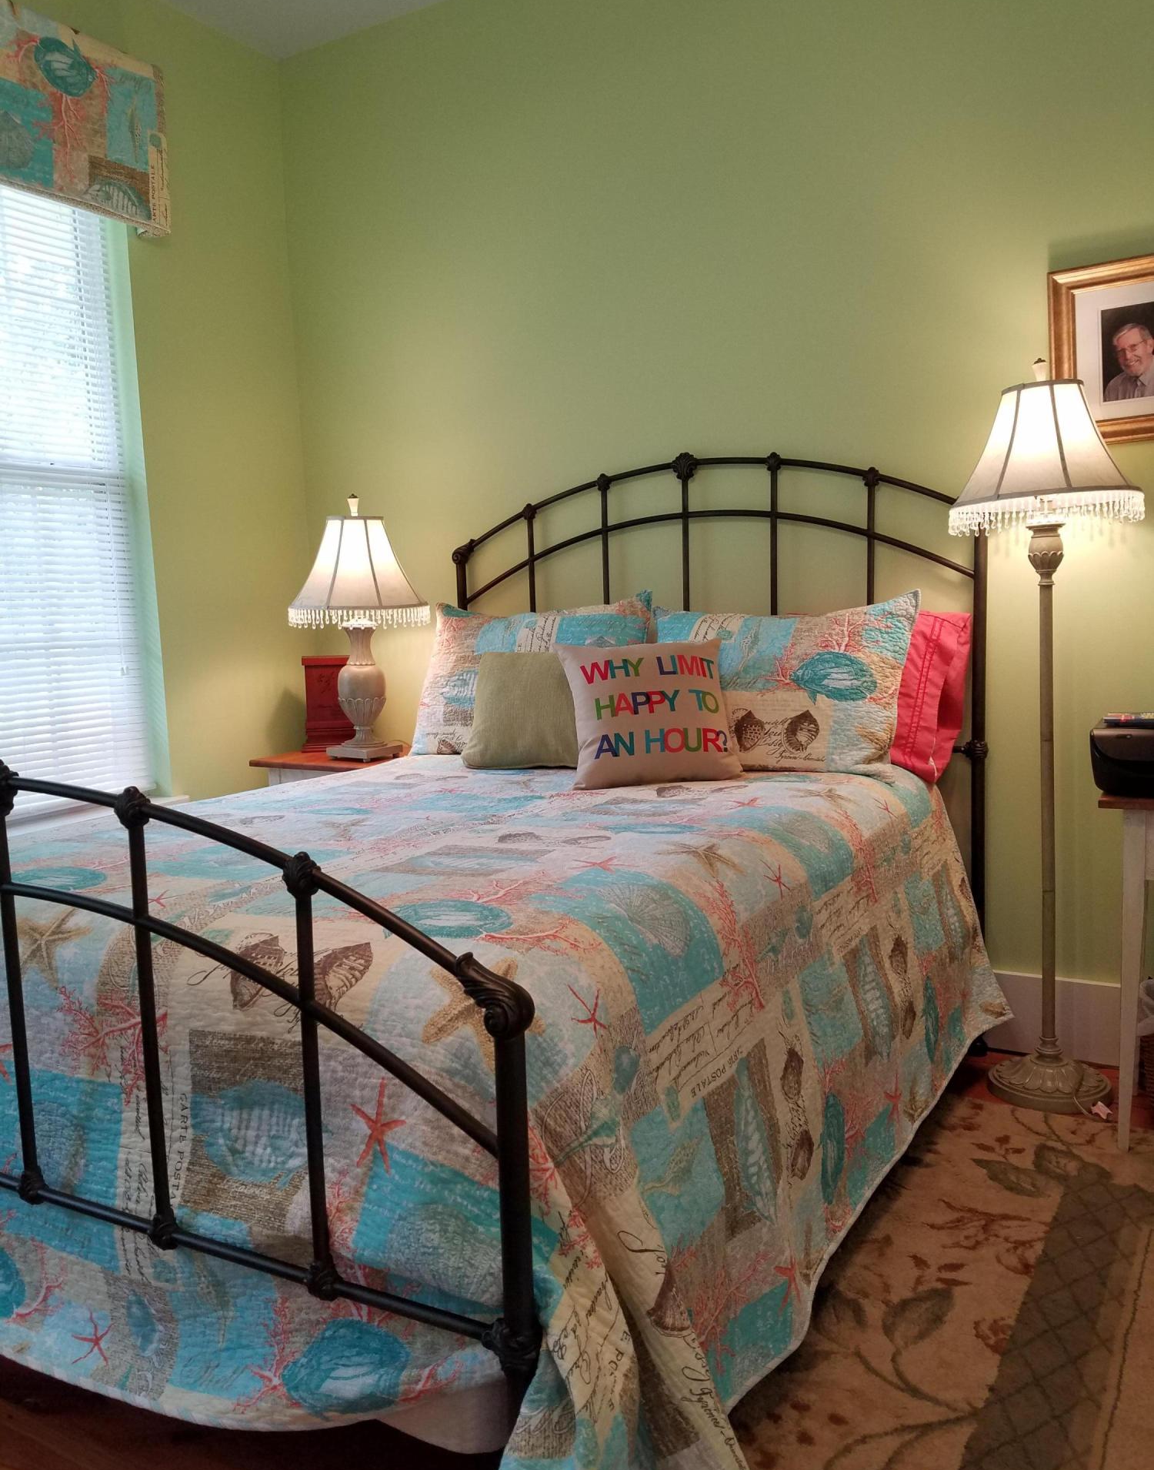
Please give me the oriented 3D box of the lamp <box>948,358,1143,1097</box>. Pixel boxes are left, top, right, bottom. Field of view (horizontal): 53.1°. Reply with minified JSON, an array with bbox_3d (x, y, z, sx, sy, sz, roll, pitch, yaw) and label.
[{"bbox_3d":[1.092,-0.003,2.675,0.441,1.692,0.441,1,6,29],"label":"lamp"}]

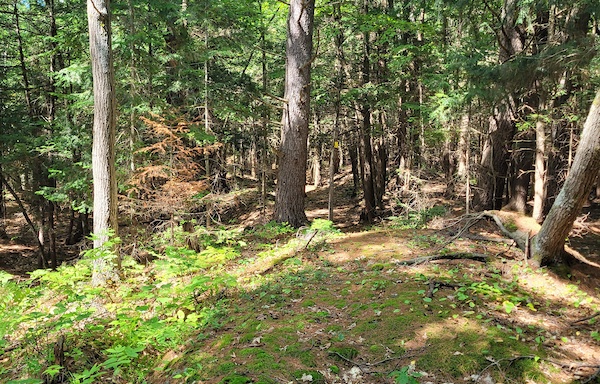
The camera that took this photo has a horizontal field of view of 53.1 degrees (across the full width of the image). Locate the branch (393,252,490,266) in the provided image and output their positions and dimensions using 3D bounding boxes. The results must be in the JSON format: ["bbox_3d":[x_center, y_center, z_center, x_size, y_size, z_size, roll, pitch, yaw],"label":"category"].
[{"bbox_3d":[1.530,0.730,6.500,1.020,0.100,0.170,0,7,0],"label":"branch"}]

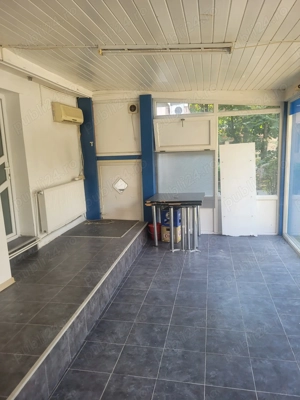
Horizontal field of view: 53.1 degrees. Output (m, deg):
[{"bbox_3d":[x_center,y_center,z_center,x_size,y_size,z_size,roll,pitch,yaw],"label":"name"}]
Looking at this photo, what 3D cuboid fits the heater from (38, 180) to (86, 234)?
[{"bbox_3d":[-1.336,0.050,4.718,0.100,0.593,1.293,0,10,12],"label":"heater"}]

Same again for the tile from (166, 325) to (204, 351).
[{"bbox_3d":[0.312,1.188,2.570,0.330,0.015,0.330,0,10,12],"label":"tile"}]

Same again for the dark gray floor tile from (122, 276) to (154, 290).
[{"bbox_3d":[-0.142,1.018,3.668,0.330,0.015,0.330,0,10,12],"label":"dark gray floor tile"}]

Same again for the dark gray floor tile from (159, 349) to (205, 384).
[{"bbox_3d":[0.246,1.250,2.260,0.335,0.015,0.329,0,10,12],"label":"dark gray floor tile"}]

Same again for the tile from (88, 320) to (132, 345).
[{"bbox_3d":[-0.342,1.187,2.710,0.330,0.010,0.330,0,10,12],"label":"tile"}]

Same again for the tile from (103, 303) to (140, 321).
[{"bbox_3d":[-0.281,1.131,3.028,0.335,0.015,0.329,0,10,12],"label":"tile"}]

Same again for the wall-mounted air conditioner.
[{"bbox_3d":[-1.301,-1.375,4.858,0.180,0.266,0.739,0,10,12],"label":"wall-mounted air conditioner"}]

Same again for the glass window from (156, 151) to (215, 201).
[{"bbox_3d":[0.643,-0.460,5.456,1.022,0.861,0.050,0,10,12],"label":"glass window"}]

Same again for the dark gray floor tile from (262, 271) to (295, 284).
[{"bbox_3d":[1.555,0.954,3.642,0.335,0.015,0.329,0,10,12],"label":"dark gray floor tile"}]

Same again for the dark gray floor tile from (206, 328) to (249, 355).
[{"bbox_3d":[0.638,1.187,2.502,0.330,0.015,0.330,0,10,12],"label":"dark gray floor tile"}]

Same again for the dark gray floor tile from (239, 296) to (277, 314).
[{"bbox_3d":[1.097,1.072,3.075,0.335,0.015,0.329,0,10,12],"label":"dark gray floor tile"}]

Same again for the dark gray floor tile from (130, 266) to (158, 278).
[{"bbox_3d":[-0.086,0.953,3.978,0.335,0.015,0.329,0,10,12],"label":"dark gray floor tile"}]

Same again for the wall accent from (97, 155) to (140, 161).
[{"bbox_3d":[-0.567,-0.765,5.477,0.870,0.070,0.050,0,10,12],"label":"wall accent"}]

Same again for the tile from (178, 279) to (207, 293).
[{"bbox_3d":[0.511,1.017,3.534,0.330,0.015,0.330,0,10,12],"label":"tile"}]

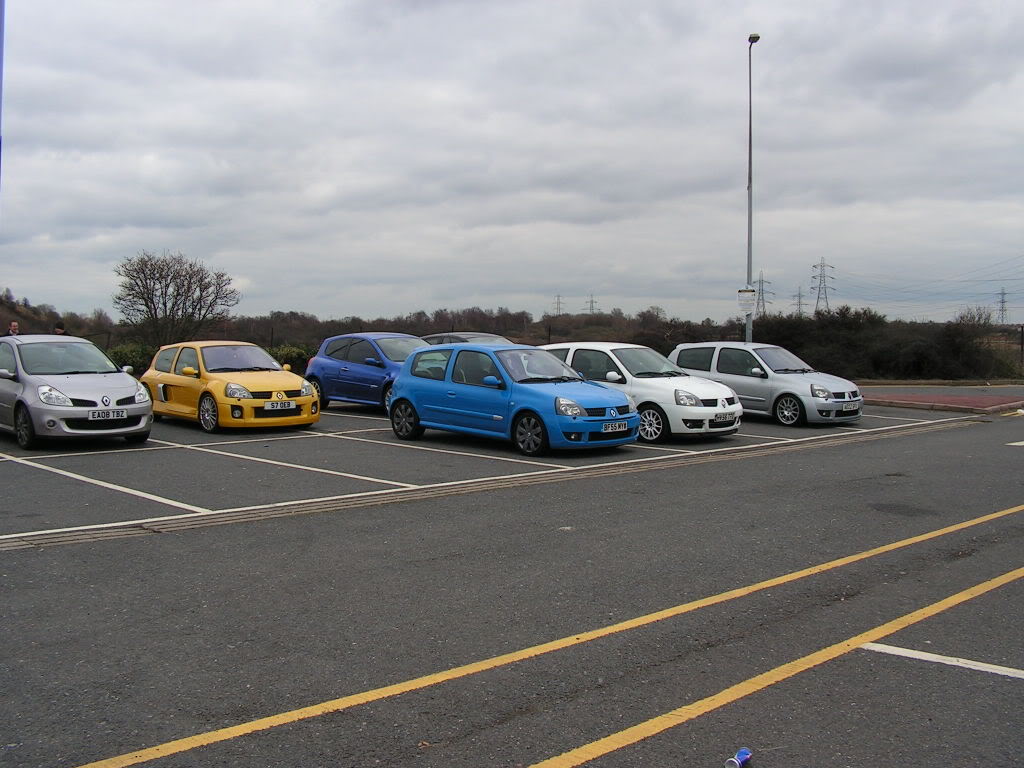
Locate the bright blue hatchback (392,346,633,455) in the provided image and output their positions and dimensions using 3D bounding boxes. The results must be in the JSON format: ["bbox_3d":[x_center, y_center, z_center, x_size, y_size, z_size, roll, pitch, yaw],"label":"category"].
[{"bbox_3d":[-0.019,0.148,15.123,3.815,1.420,1.690,3,4,43],"label":"bright blue hatchback"}]

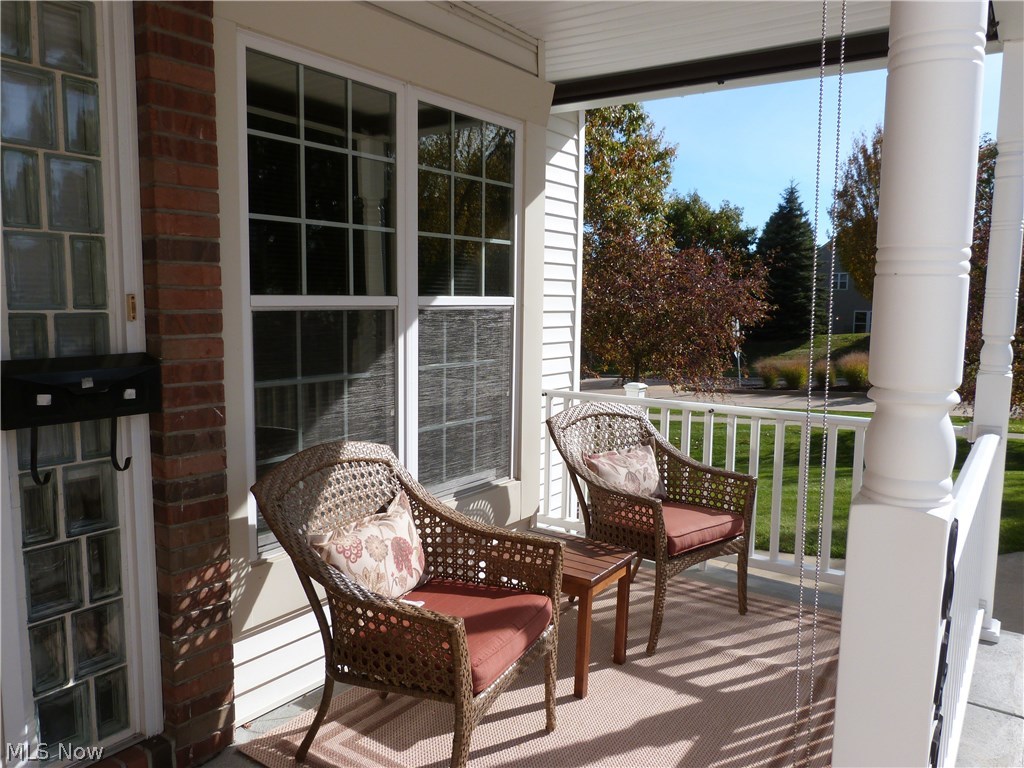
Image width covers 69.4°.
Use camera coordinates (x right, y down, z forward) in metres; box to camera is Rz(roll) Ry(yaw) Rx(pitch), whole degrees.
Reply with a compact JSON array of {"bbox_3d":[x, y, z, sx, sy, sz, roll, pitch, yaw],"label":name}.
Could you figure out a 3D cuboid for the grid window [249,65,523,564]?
[{"bbox_3d":[-0.402,-0.294,2.839,0.100,1.613,1.401,6,9,38],"label":"grid window"}]

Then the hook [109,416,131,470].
[{"bbox_3d":[-1.053,0.164,1.991,0.078,0.148,0.018,6,9,38],"label":"hook"}]

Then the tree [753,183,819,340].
[{"bbox_3d":[14.582,-6.460,39.000,4.008,8.333,4.008,1,7,0],"label":"tree"}]

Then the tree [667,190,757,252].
[{"bbox_3d":[9.943,-6.089,38.000,5.755,7.811,5.550,1,7,0],"label":"tree"}]

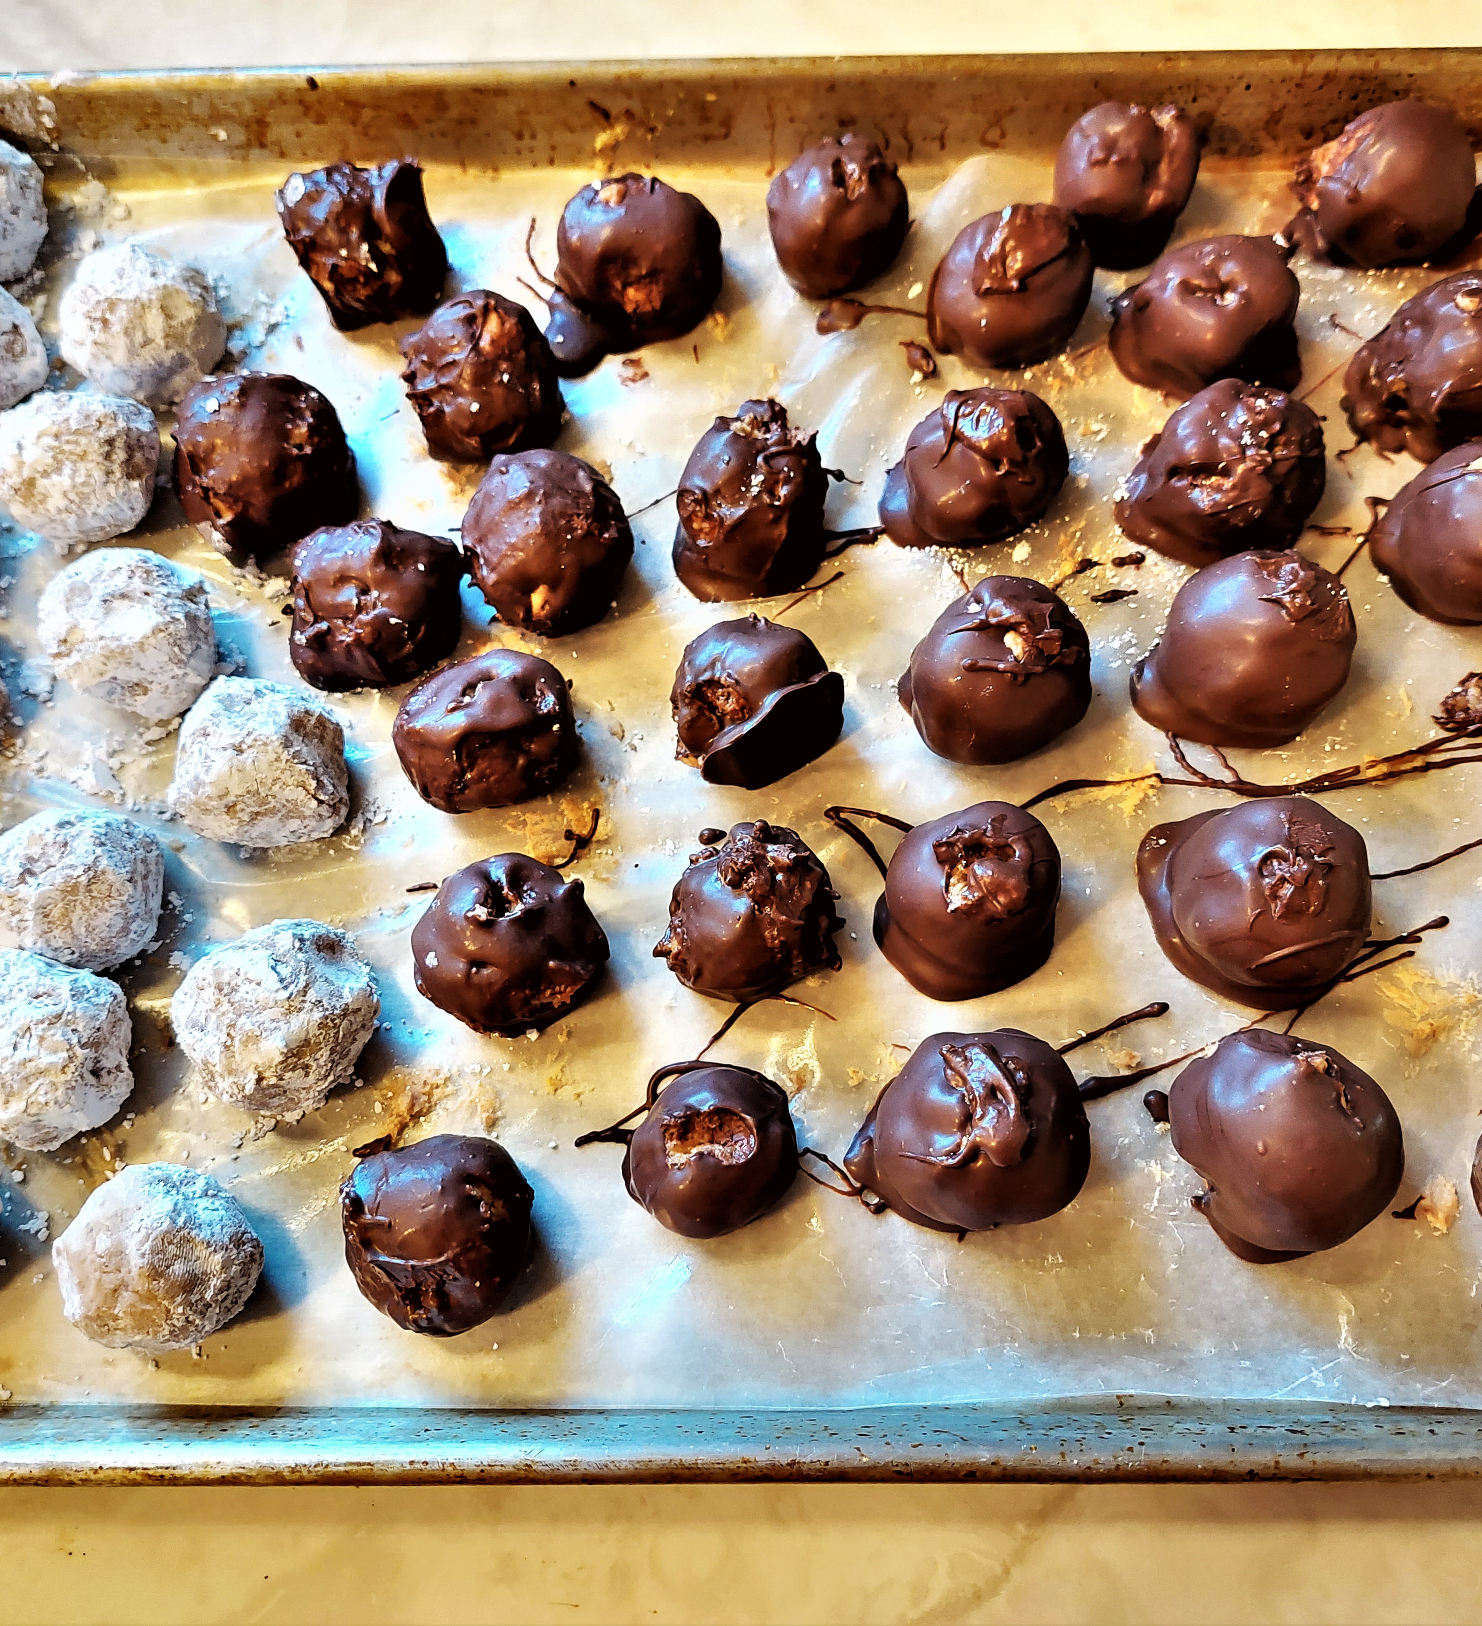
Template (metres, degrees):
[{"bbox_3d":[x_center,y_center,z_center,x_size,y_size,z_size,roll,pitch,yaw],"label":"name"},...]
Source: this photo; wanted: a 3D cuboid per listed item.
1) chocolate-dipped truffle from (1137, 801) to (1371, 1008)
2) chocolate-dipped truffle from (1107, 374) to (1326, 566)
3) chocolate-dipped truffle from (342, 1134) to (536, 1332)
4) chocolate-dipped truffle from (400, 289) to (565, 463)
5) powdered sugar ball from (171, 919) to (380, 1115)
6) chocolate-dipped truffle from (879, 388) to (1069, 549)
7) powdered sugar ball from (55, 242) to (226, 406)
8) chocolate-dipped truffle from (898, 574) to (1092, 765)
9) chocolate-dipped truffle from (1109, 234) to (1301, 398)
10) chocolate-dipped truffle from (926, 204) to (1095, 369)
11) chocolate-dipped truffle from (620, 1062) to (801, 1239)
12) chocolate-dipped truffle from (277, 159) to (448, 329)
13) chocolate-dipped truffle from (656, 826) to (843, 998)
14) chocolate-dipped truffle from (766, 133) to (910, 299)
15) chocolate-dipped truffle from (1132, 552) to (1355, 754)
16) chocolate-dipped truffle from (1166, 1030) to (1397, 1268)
[{"bbox_3d":[0.106,0.018,0.311,0.047,0.036,0.044,-1,72,1],"label":"chocolate-dipped truffle"},{"bbox_3d":[0.108,-0.077,0.340,0.045,0.039,0.043,-1,72,1],"label":"chocolate-dipped truffle"},{"bbox_3d":[-0.058,0.081,0.289,0.037,0.033,0.037,0,70,1],"label":"chocolate-dipped truffle"},{"bbox_3d":[-0.061,-0.103,0.354,0.038,0.036,0.040,-1,72,1],"label":"chocolate-dipped truffle"},{"bbox_3d":[-0.095,0.041,0.307,0.041,0.037,0.040,0,72,1],"label":"powdered sugar ball"},{"bbox_3d":[0.053,-0.079,0.345,0.043,0.035,0.037,-1,72,1],"label":"chocolate-dipped truffle"},{"bbox_3d":[-0.142,-0.116,0.358,0.038,0.035,0.038,-1,72,1],"label":"powdered sugar ball"},{"bbox_3d":[0.054,-0.030,0.321,0.041,0.037,0.041,-1,72,1],"label":"chocolate-dipped truffle"},{"bbox_3d":[0.110,-0.118,0.358,0.044,0.034,0.038,0,70,1],"label":"chocolate-dipped truffle"},{"bbox_3d":[0.065,-0.127,0.361,0.040,0.034,0.039,0,70,1],"label":"chocolate-dipped truffle"},{"bbox_3d":[-0.006,0.067,0.300,0.036,0.031,0.035,-1,72,1],"label":"chocolate-dipped truffle"},{"bbox_3d":[-0.092,-0.139,0.368,0.041,0.037,0.041,0,70,1],"label":"chocolate-dipped truffle"},{"bbox_3d":[0.002,0.020,0.313,0.039,0.034,0.038,-1,72,1],"label":"chocolate-dipped truffle"},{"bbox_3d":[0.024,-0.146,0.367,0.035,0.034,0.040,-1,72,1],"label":"chocolate-dipped truffle"},{"bbox_3d":[0.109,-0.036,0.326,0.047,0.037,0.044,0,70,1],"label":"chocolate-dipped truffle"},{"bbox_3d":[0.106,0.065,0.295,0.044,0.039,0.044,-1,72,1],"label":"chocolate-dipped truffle"}]

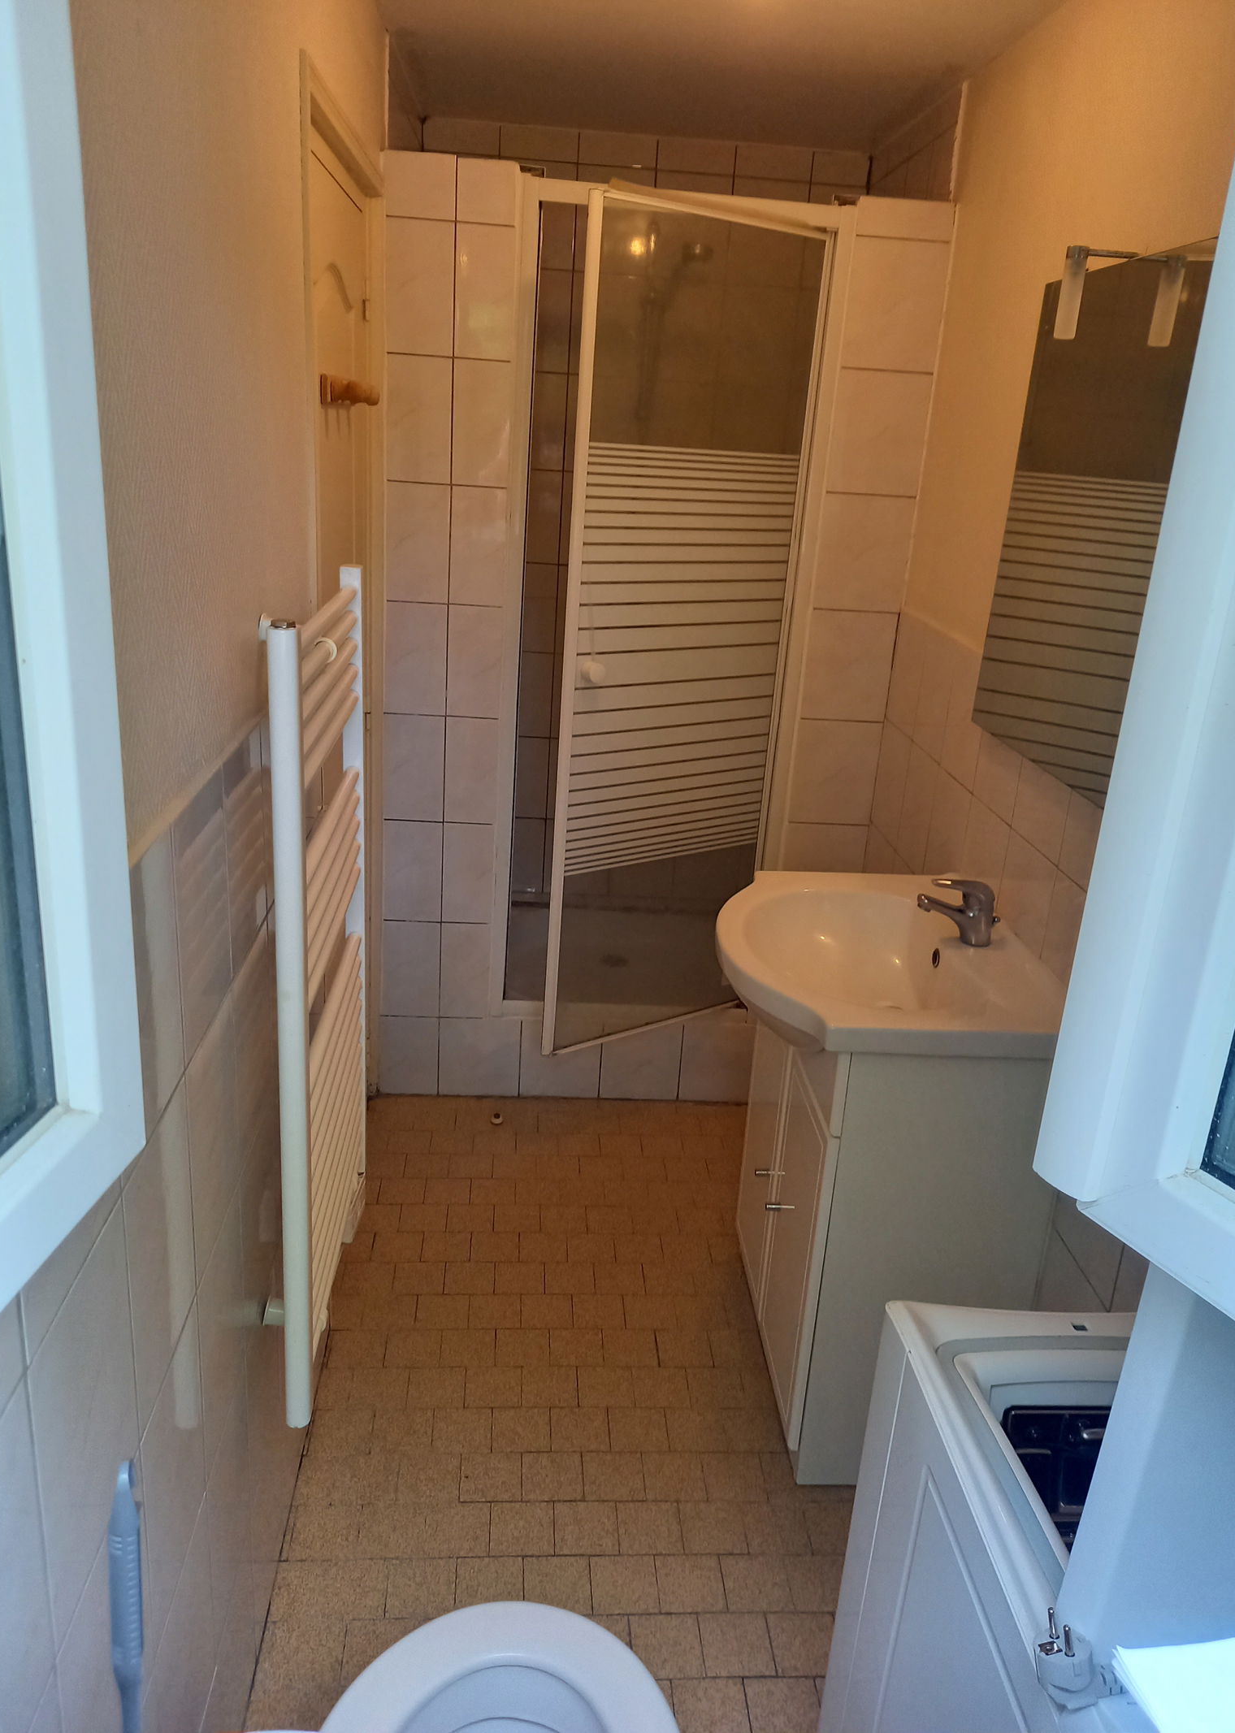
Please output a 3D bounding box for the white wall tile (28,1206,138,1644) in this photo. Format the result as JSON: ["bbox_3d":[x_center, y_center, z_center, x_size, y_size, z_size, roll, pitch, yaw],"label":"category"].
[{"bbox_3d":[-0.400,0.410,0.938,0.010,0.252,0.200,2,19,-5],"label":"white wall tile"}]

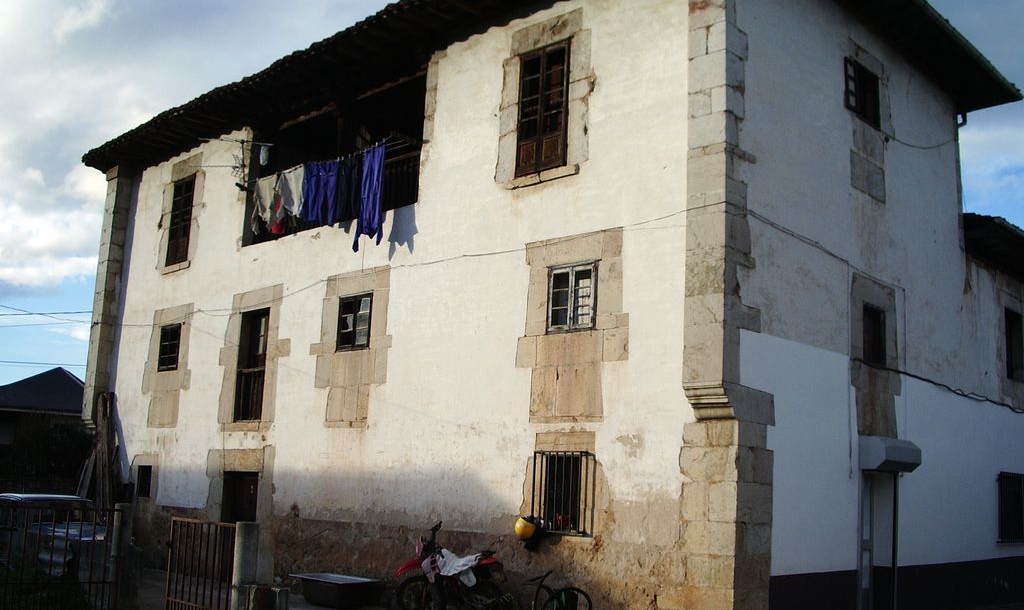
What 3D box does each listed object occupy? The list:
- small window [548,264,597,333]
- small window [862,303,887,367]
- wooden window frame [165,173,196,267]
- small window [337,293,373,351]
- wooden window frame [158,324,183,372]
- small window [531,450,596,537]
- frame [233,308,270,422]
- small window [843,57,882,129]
[{"bbox_3d":[0.787,-0.089,13.527,0.854,0.903,0.100,-8,-14,44],"label":"small window"},{"bbox_3d":[5.039,0.429,14.385,0.120,0.809,0.720,-8,-14,44],"label":"small window"},{"bbox_3d":[-6.929,-1.747,21.627,0.970,1.852,0.100,-8,-14,44],"label":"wooden window frame"},{"bbox_3d":[-2.550,0.291,16.780,0.893,0.909,0.100,-8,-14,44],"label":"small window"},{"bbox_3d":[-6.968,0.887,21.084,0.881,0.955,0.100,-8,-14,44],"label":"wooden window frame"},{"bbox_3d":[0.641,2.339,12.880,0.840,1.040,0.200,-8,-14,44],"label":"small window"},{"bbox_3d":[-4.716,1.108,18.773,0.951,2.024,0.120,-8,-14,44],"label":"frame"},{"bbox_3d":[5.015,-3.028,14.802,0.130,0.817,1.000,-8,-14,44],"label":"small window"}]

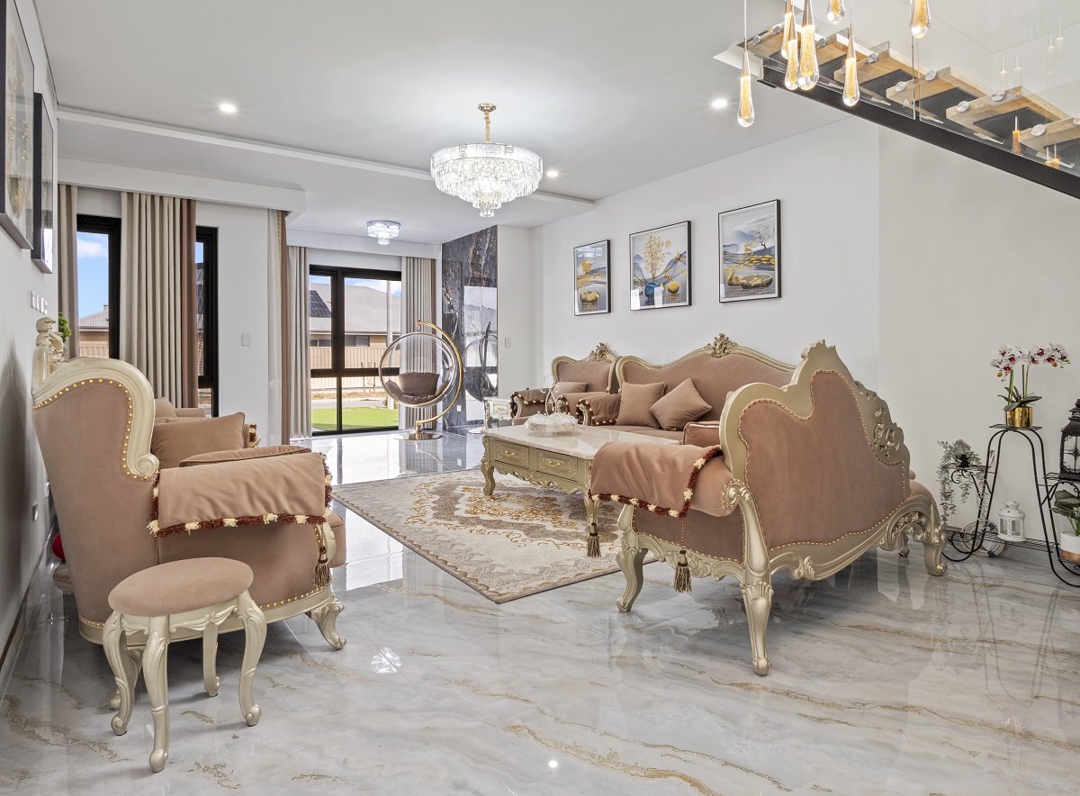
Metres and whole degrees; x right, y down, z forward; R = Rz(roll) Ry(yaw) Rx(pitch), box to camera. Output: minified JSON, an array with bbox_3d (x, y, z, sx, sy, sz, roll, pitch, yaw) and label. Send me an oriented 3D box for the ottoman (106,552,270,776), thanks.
[{"bbox_3d":[-1.013,0.739,1.628,0.375,0.445,0.375,2,5,37],"label":"ottoman"}]

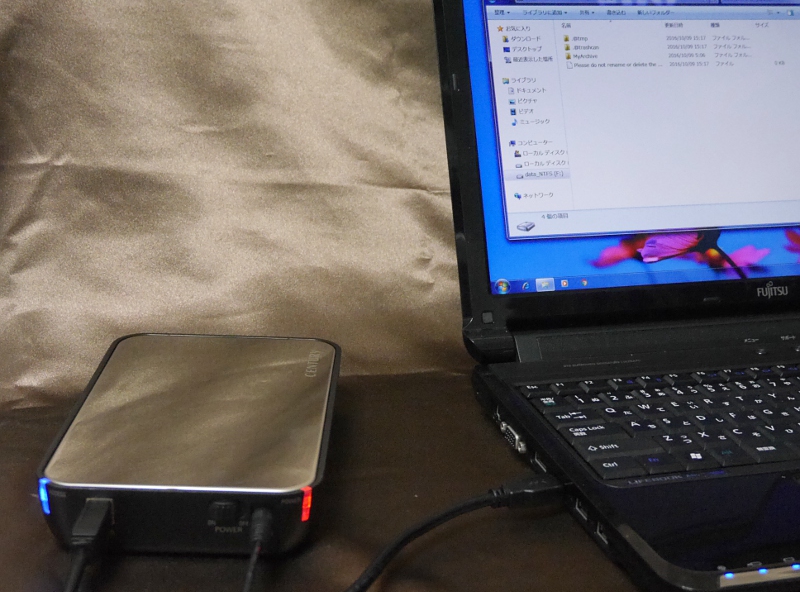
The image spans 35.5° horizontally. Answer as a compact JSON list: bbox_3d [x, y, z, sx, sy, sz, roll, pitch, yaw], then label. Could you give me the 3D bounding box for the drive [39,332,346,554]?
[{"bbox_3d":[-0.099,0.071,0.646,0.130,0.035,0.186,2,20,0],"label":"drive"}]

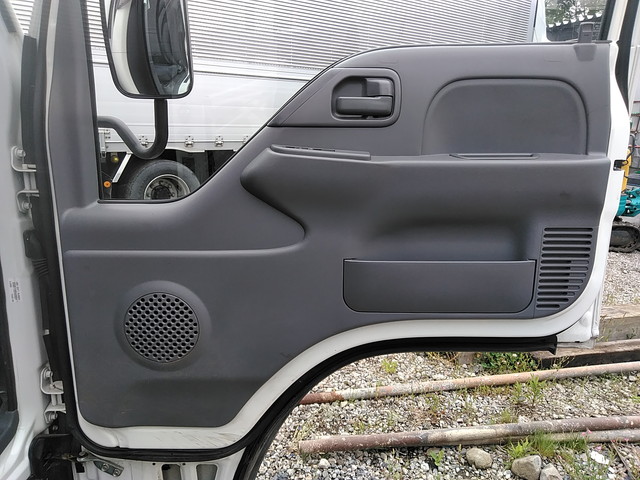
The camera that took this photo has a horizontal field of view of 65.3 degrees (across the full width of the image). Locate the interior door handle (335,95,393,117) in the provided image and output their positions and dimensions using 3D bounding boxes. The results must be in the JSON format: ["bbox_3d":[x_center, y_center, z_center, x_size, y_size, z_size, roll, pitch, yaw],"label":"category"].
[{"bbox_3d":[0.081,-0.253,0.939,0.106,0.038,0.030,0,11,0],"label":"interior door handle"}]

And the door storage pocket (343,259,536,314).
[{"bbox_3d":[0.237,0.094,1.023,0.379,0.101,0.060,0,11,0],"label":"door storage pocket"}]

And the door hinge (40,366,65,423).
[{"bbox_3d":[-0.579,0.334,1.085,0.045,0.120,0.050,0,11,0],"label":"door hinge"}]

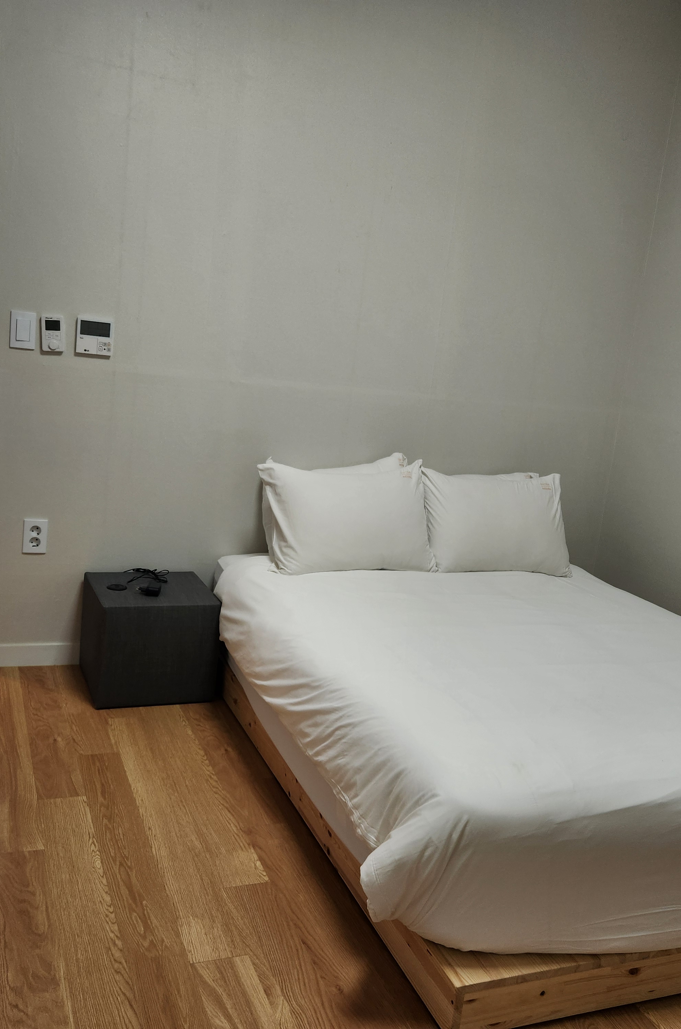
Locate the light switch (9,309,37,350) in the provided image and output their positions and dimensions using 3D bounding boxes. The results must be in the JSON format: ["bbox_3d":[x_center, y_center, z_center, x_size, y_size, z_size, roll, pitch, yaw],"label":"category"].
[{"bbox_3d":[-1.072,-0.620,3.075,0.077,0.120,0.011,2,11,-23],"label":"light switch"}]

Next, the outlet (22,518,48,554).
[{"bbox_3d":[-1.081,0.078,3.230,0.077,0.120,0.011,2,11,-23],"label":"outlet"}]

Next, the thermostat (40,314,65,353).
[{"bbox_3d":[-0.981,-0.615,3.108,0.071,0.118,0.022,2,11,-23],"label":"thermostat"}]

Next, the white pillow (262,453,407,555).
[{"bbox_3d":[-0.009,-0.027,3.543,0.630,0.430,0.140,2,2,-23],"label":"white pillow"}]

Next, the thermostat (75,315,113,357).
[{"bbox_3d":[-0.854,-0.616,3.163,0.120,0.121,0.018,2,11,-23],"label":"thermostat"}]

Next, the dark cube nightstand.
[{"bbox_3d":[-0.679,0.435,3.247,0.404,0.354,0.410,2,11,-23],"label":"dark cube nightstand"}]

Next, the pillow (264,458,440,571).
[{"bbox_3d":[0.033,0.008,3.441,0.670,0.430,0.165,2,-3,-23],"label":"pillow"}]

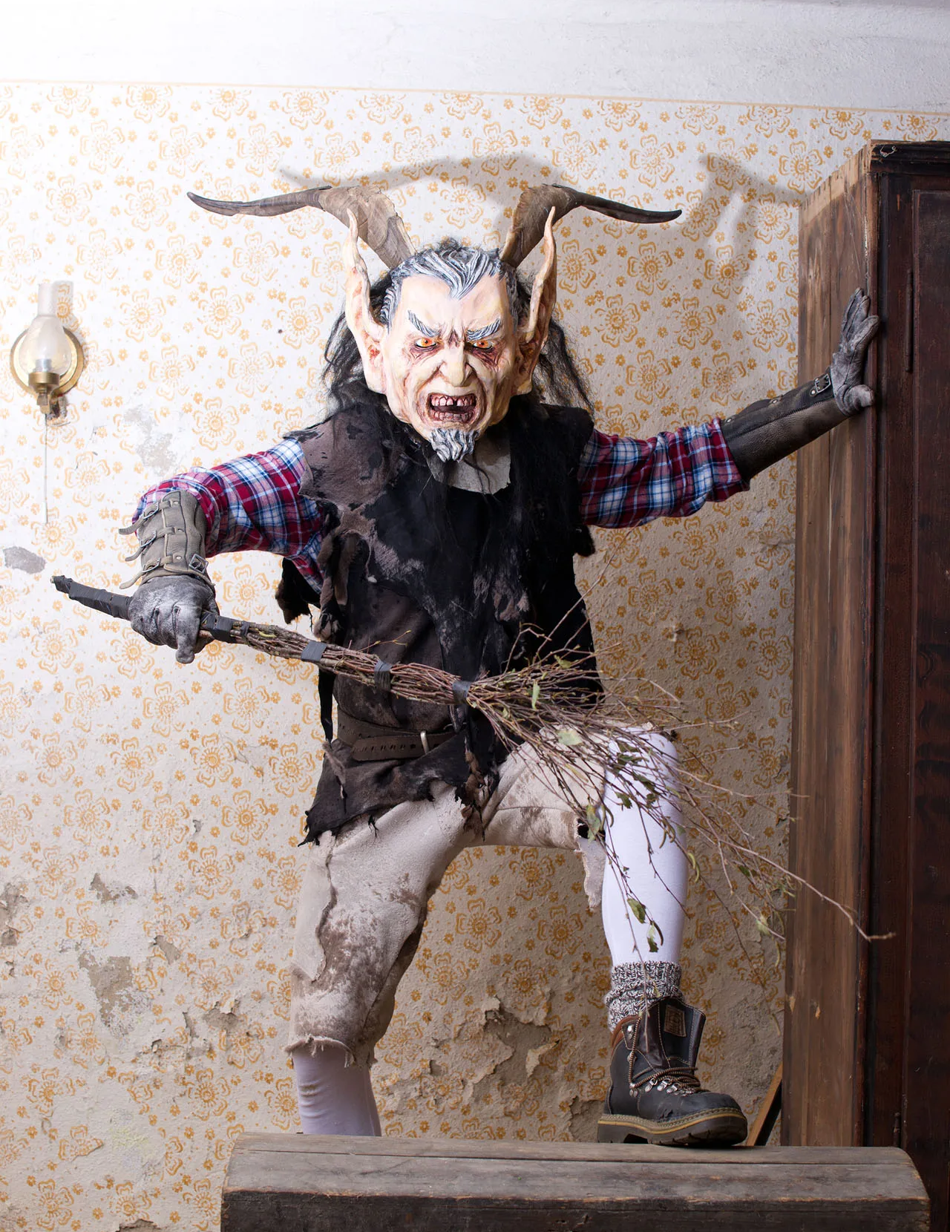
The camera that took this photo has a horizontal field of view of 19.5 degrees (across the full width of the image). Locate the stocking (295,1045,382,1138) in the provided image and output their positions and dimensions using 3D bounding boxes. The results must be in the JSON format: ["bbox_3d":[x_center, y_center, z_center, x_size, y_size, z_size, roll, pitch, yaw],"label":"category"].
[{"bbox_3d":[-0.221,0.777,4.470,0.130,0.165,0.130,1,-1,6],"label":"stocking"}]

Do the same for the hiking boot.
[{"bbox_3d":[0.301,0.699,4.250,0.110,0.220,0.282,2,-5,-38],"label":"hiking boot"}]

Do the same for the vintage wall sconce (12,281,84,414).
[{"bbox_3d":[-0.813,-0.508,5.260,0.142,0.250,0.135,1,-1,-1],"label":"vintage wall sconce"}]

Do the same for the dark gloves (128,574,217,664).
[{"bbox_3d":[-0.444,0.004,4.080,0.128,0.130,0.125,1,-1,3],"label":"dark gloves"}]

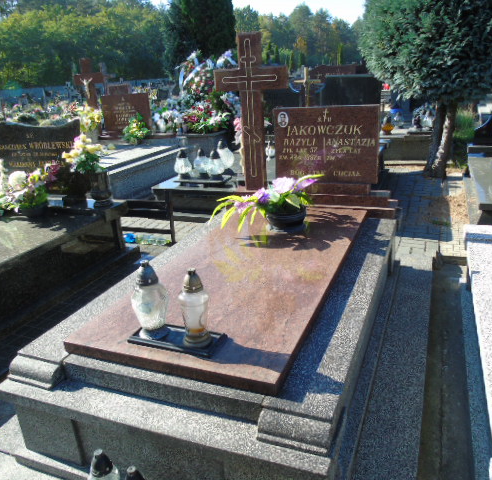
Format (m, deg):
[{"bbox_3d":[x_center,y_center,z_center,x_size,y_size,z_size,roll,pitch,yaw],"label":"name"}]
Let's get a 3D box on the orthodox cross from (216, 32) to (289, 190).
[{"bbox_3d":[0.051,-0.886,3.300,0.517,1.074,0.075,4,22,22],"label":"orthodox cross"}]

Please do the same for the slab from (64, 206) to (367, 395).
[{"bbox_3d":[0.042,0.122,2.394,0.860,0.038,1.805,4,22,22],"label":"slab"}]

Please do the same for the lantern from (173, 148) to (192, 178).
[{"bbox_3d":[-0.691,-0.825,5.027,0.188,0.316,0.188,-3,19,1],"label":"lantern"}]

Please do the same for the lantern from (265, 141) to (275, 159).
[{"bbox_3d":[0.316,-1.177,6.048,0.140,0.234,0.140,-3,19,1],"label":"lantern"}]

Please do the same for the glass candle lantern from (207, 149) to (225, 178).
[{"bbox_3d":[-0.318,-0.791,4.867,0.185,0.312,0.185,-3,19,1],"label":"glass candle lantern"}]

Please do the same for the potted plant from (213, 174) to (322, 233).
[{"bbox_3d":[0.135,-0.243,2.938,0.670,0.330,0.380,4,21,22],"label":"potted plant"}]

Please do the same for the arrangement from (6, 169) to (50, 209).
[{"bbox_3d":[-1.775,-0.408,3.734,0.320,0.335,0.300,4,21,22],"label":"arrangement"}]

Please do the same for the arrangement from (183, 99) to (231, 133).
[{"bbox_3d":[-0.658,-2.057,7.700,0.720,0.540,0.480,3,19,19],"label":"arrangement"}]

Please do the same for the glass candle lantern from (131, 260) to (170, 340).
[{"bbox_3d":[-0.340,0.211,1.643,0.130,0.289,0.130,4,21,21],"label":"glass candle lantern"}]

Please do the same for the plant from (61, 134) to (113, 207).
[{"bbox_3d":[-1.363,-0.594,3.950,0.360,0.560,0.320,3,19,19],"label":"plant"}]

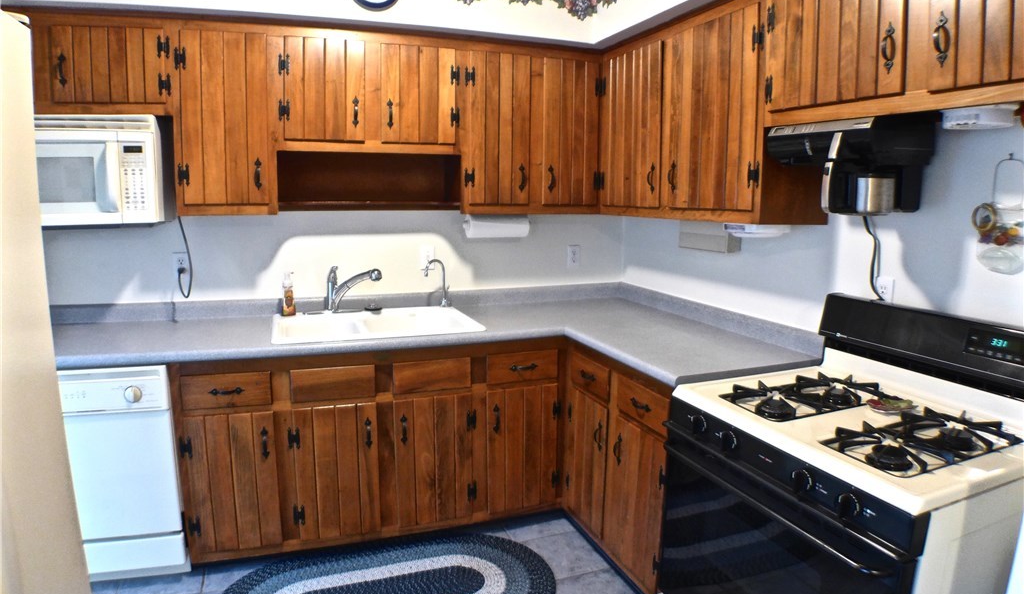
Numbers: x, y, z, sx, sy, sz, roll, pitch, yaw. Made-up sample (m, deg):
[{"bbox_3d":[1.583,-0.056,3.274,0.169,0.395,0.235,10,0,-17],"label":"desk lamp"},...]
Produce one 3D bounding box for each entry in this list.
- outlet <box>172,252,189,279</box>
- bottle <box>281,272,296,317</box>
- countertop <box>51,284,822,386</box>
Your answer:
[{"bbox_3d":[-1.366,-0.124,2.936,0.070,0.115,0.018,-3,9,-20],"label":"outlet"},{"bbox_3d":[-0.943,-0.013,2.991,0.060,0.195,0.055,-7,11,-43],"label":"bottle"},{"bbox_3d":[-0.470,0.143,2.527,2.720,0.120,1.457,-3,9,-20],"label":"countertop"}]

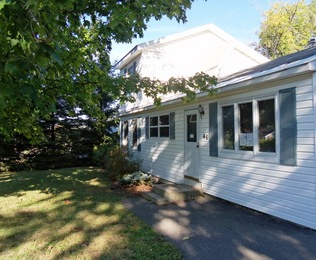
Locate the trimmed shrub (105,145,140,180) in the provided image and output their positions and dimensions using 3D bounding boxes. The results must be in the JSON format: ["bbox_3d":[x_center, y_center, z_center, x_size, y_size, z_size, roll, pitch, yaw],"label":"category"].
[{"bbox_3d":[-1.260,1.130,10.000,1.200,1.200,1.200,0,-2,0],"label":"trimmed shrub"}]

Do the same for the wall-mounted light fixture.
[{"bbox_3d":[1.179,-0.484,7.610,0.180,0.375,0.150,1,-2,-24],"label":"wall-mounted light fixture"}]

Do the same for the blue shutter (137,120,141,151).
[{"bbox_3d":[-0.790,0.197,12.120,0.045,1.430,0.380,1,-2,-24],"label":"blue shutter"}]

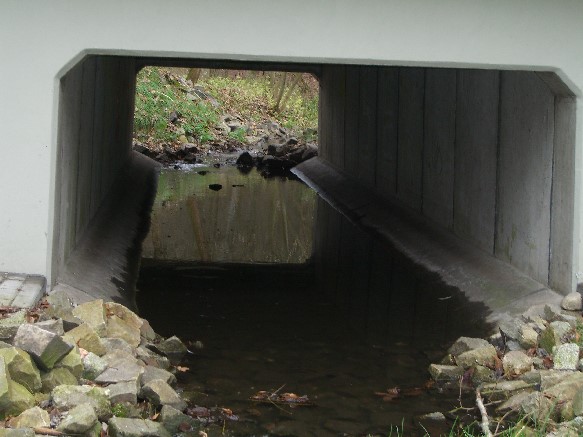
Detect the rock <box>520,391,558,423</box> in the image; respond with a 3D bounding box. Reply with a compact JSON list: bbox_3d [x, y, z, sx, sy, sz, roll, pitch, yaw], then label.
[{"bbox_3d":[1.494,1.138,6.896,0.216,0.126,0.216,4,7,13],"label":"rock"}]

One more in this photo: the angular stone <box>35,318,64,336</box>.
[{"bbox_3d":[-1.610,0.725,7.619,0.210,0.130,0.190,1,7,0],"label":"angular stone"}]

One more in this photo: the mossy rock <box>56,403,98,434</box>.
[{"bbox_3d":[-1.157,1.081,6.188,0.214,0.123,0.214,-2,8,-30],"label":"mossy rock"}]

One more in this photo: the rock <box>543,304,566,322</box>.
[{"bbox_3d":[2.140,0.770,9.280,0.169,0.105,0.185,4,7,13],"label":"rock"}]

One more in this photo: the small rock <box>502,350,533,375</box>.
[{"bbox_3d":[1.589,1.020,8.053,0.199,0.135,0.179,3,7,12],"label":"small rock"}]

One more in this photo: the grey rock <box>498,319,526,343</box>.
[{"bbox_3d":[1.646,0.838,8.569,0.200,0.170,0.190,1,7,0],"label":"grey rock"}]

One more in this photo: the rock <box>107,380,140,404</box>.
[{"bbox_3d":[-0.986,1.021,6.719,0.210,0.140,0.190,1,7,0],"label":"rock"}]

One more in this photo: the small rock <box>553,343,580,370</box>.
[{"bbox_3d":[1.860,0.933,7.745,0.179,0.147,0.161,4,7,14],"label":"small rock"}]

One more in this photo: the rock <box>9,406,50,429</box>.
[{"bbox_3d":[-1.373,1.043,6.000,0.197,0.100,0.177,0,7,-13],"label":"rock"}]

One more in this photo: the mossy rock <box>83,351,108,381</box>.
[{"bbox_3d":[-1.218,0.914,7.117,0.170,0.170,0.170,1,7,0],"label":"mossy rock"}]

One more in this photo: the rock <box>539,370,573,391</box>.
[{"bbox_3d":[1.607,0.986,6.969,0.220,0.120,0.190,1,7,0],"label":"rock"}]

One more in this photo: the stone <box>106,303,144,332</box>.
[{"bbox_3d":[-1.236,0.743,8.423,0.270,0.240,0.230,1,7,0],"label":"stone"}]

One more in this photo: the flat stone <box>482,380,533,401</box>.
[{"bbox_3d":[1.417,1.135,7.513,0.334,0.100,0.267,3,7,11],"label":"flat stone"}]

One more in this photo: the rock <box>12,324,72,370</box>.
[{"bbox_3d":[-1.515,0.785,6.965,0.275,0.205,0.343,8,9,42],"label":"rock"}]

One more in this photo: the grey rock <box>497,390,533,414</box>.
[{"bbox_3d":[1.324,1.082,6.770,0.230,0.130,0.200,1,7,0],"label":"grey rock"}]

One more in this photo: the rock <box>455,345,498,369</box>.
[{"bbox_3d":[1.248,0.931,7.722,0.290,0.160,0.220,1,7,0],"label":"rock"}]

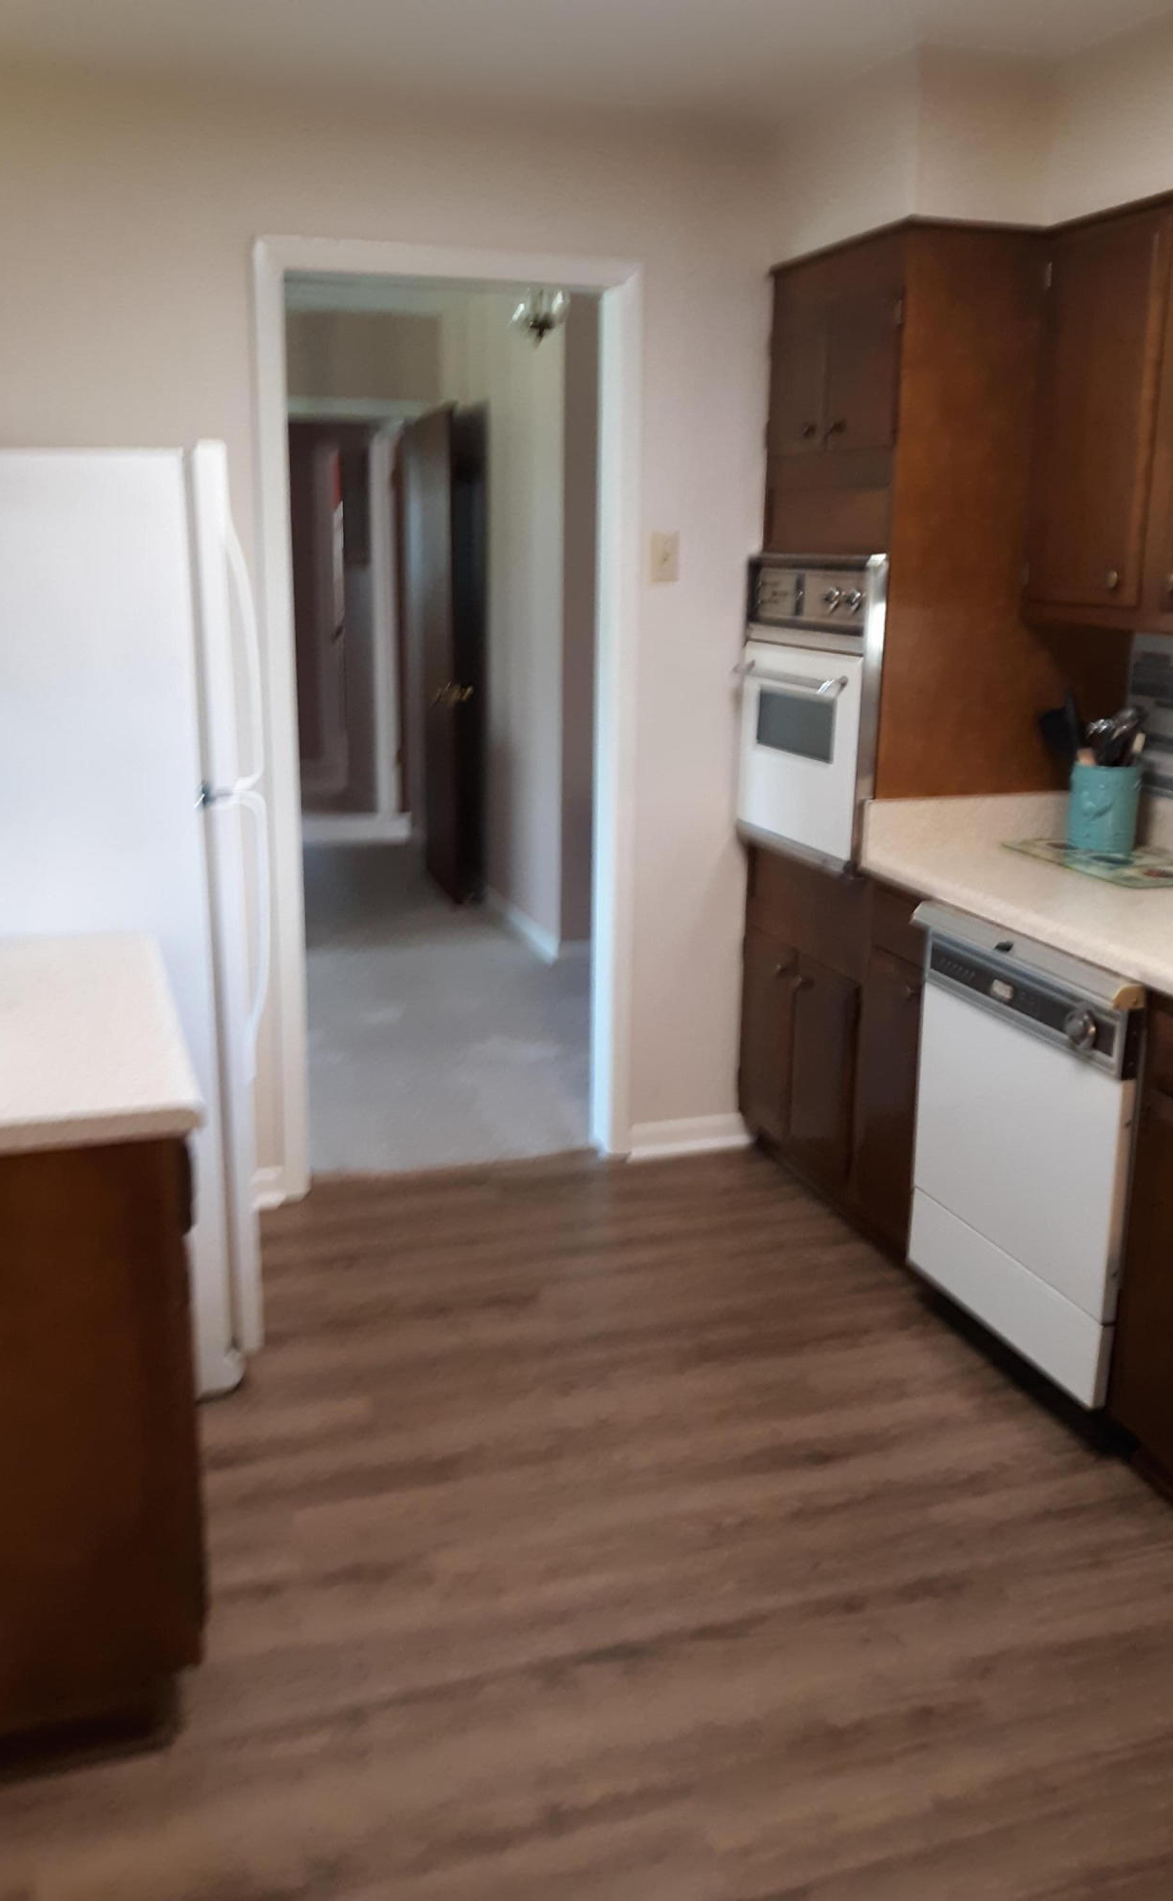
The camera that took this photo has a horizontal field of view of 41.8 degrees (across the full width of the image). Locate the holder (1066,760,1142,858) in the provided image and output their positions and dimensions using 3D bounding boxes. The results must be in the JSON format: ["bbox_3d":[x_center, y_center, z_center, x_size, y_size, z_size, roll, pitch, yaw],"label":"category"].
[{"bbox_3d":[1.077,-0.301,3.200,0.135,0.175,0.135,-4,15,-18],"label":"holder"}]

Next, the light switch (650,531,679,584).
[{"bbox_3d":[0.182,-0.912,3.566,0.072,0.116,0.012,-4,15,-18],"label":"light switch"}]

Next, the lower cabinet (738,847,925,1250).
[{"bbox_3d":[0.810,0.188,3.606,0.588,0.828,0.844,-4,15,-18],"label":"lower cabinet"}]

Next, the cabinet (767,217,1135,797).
[{"bbox_3d":[0.785,-0.941,3.415,0.588,1.099,0.648,-4,15,-18],"label":"cabinet"}]

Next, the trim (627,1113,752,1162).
[{"bbox_3d":[0.259,0.476,3.945,0.330,0.095,0.022,-4,15,-18],"label":"trim"}]

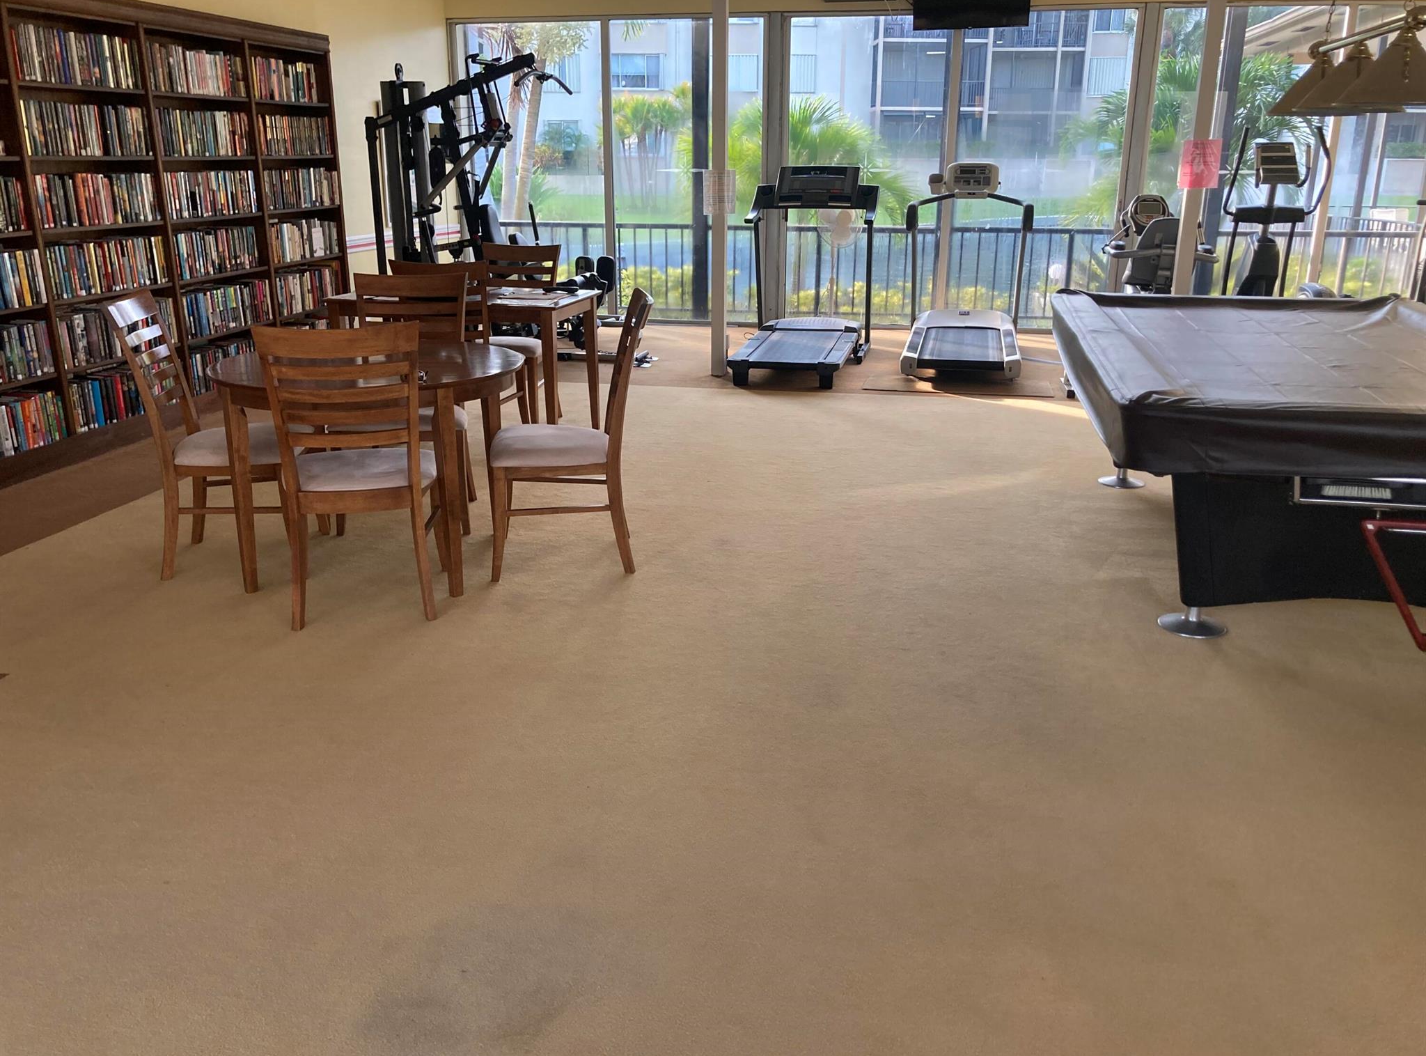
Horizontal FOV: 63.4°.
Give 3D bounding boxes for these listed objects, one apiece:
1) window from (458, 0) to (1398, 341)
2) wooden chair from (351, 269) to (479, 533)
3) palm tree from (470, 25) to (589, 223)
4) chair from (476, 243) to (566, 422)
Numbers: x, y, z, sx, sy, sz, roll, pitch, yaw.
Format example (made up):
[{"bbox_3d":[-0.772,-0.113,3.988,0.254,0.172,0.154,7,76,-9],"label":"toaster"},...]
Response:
[{"bbox_3d":[1.804,-2.900,9.529,8.200,2.520,0.150,3,18,10],"label":"window"},{"bbox_3d":[-1.241,-0.514,4.693,0.500,0.970,0.560,-1,18,-3],"label":"wooden chair"},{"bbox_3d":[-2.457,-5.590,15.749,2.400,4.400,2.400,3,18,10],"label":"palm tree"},{"bbox_3d":[-1.132,-1.045,6.357,0.490,0.980,0.590,4,19,12],"label":"chair"}]

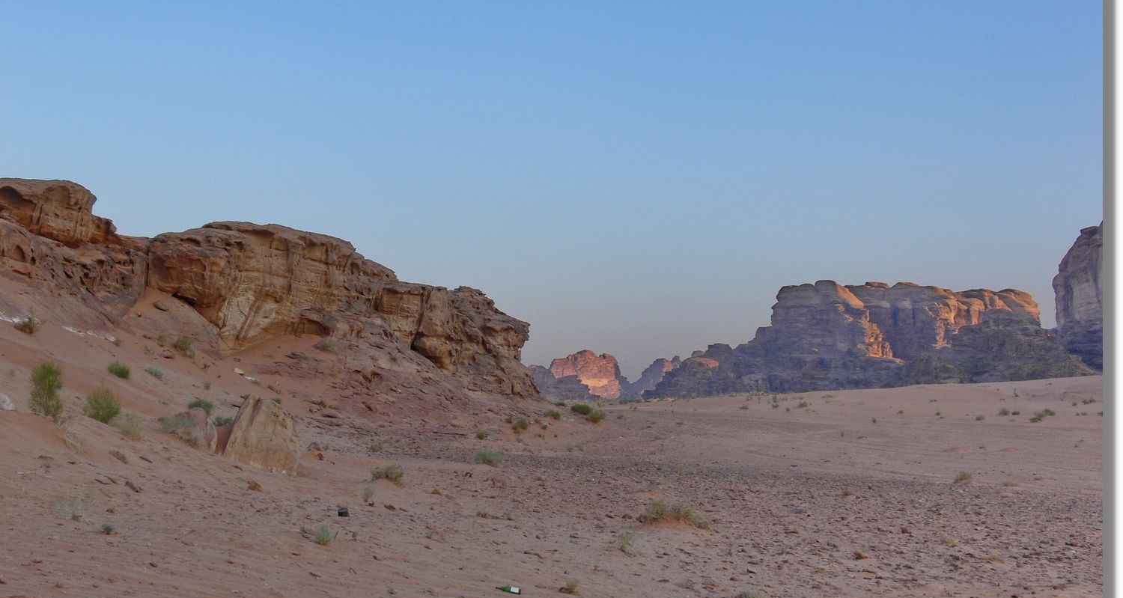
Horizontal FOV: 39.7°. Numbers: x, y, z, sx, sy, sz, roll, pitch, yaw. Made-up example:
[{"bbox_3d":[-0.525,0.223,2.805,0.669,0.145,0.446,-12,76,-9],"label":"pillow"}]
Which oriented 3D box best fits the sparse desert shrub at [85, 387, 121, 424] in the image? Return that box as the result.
[{"bbox_3d":[-8.537,1.985,29.000,0.686,0.683,0.652,0,-4,0],"label":"sparse desert shrub"}]

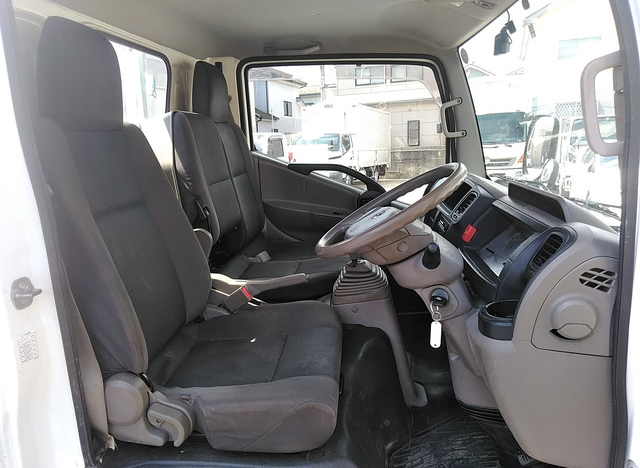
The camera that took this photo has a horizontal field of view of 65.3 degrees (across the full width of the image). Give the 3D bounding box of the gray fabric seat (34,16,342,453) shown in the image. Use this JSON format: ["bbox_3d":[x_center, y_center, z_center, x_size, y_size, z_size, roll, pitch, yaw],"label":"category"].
[{"bbox_3d":[-0.289,-0.036,1.263,0.690,0.980,0.530,-1,11,3],"label":"gray fabric seat"}]

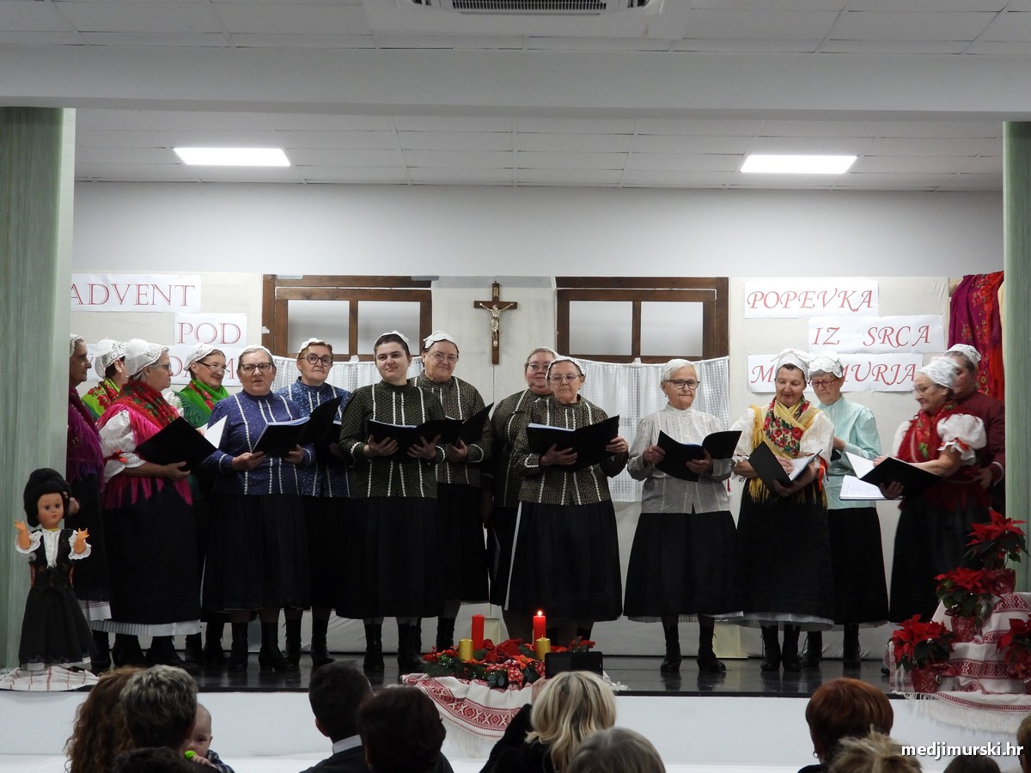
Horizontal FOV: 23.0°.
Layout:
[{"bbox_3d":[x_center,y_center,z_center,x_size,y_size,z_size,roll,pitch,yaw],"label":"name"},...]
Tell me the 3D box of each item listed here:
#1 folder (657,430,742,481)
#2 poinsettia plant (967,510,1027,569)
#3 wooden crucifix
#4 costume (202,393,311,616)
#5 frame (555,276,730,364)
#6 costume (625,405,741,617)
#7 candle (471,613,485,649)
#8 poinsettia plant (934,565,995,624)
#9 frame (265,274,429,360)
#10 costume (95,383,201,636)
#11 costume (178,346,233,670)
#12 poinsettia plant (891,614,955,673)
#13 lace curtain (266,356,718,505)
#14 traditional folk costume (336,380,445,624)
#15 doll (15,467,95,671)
[{"bbox_3d":[0.887,0.336,12.300,0.430,0.120,0.300,3,-34,-4],"label":"folder"},{"bbox_3d":[2.150,0.684,11.300,0.265,0.265,0.265,1,-4,0],"label":"poinsettia plant"},{"bbox_3d":[-0.108,-0.352,14.100,0.240,0.460,0.060,1,-4,0],"label":"wooden crucifix"},{"bbox_3d":[-1.259,0.564,12.390,0.540,1.092,0.440,1,-3,-13],"label":"costume"},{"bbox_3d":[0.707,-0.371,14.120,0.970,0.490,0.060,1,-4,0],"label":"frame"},{"bbox_3d":[0.844,0.632,12.783,0.580,1.070,0.450,1,-3,-4],"label":"costume"},{"bbox_3d":[-0.169,1.110,11.455,0.058,0.163,0.058,1,-3,0],"label":"candle"},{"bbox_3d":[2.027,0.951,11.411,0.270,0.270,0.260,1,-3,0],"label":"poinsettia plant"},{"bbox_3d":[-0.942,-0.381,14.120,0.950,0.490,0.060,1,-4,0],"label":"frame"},{"bbox_3d":[-1.819,0.609,12.539,0.480,1.283,0.500,-1,-4,26],"label":"costume"},{"bbox_3d":[-1.569,0.594,12.790,0.500,1.621,0.420,3,-4,-38],"label":"costume"},{"bbox_3d":[1.768,1.114,11.000,0.275,0.265,0.270,1,-4,0],"label":"poinsettia plant"},{"bbox_3d":[-0.084,0.231,14.211,2.580,0.825,0.080,1,-3,0],"label":"lace curtain"},{"bbox_3d":[-0.610,0.564,12.350,0.540,1.200,0.440,1,-4,-6],"label":"traditional folk costume"},{"bbox_3d":[-2.044,0.808,11.226,0.360,0.897,0.300,1,-3,-10],"label":"doll"}]

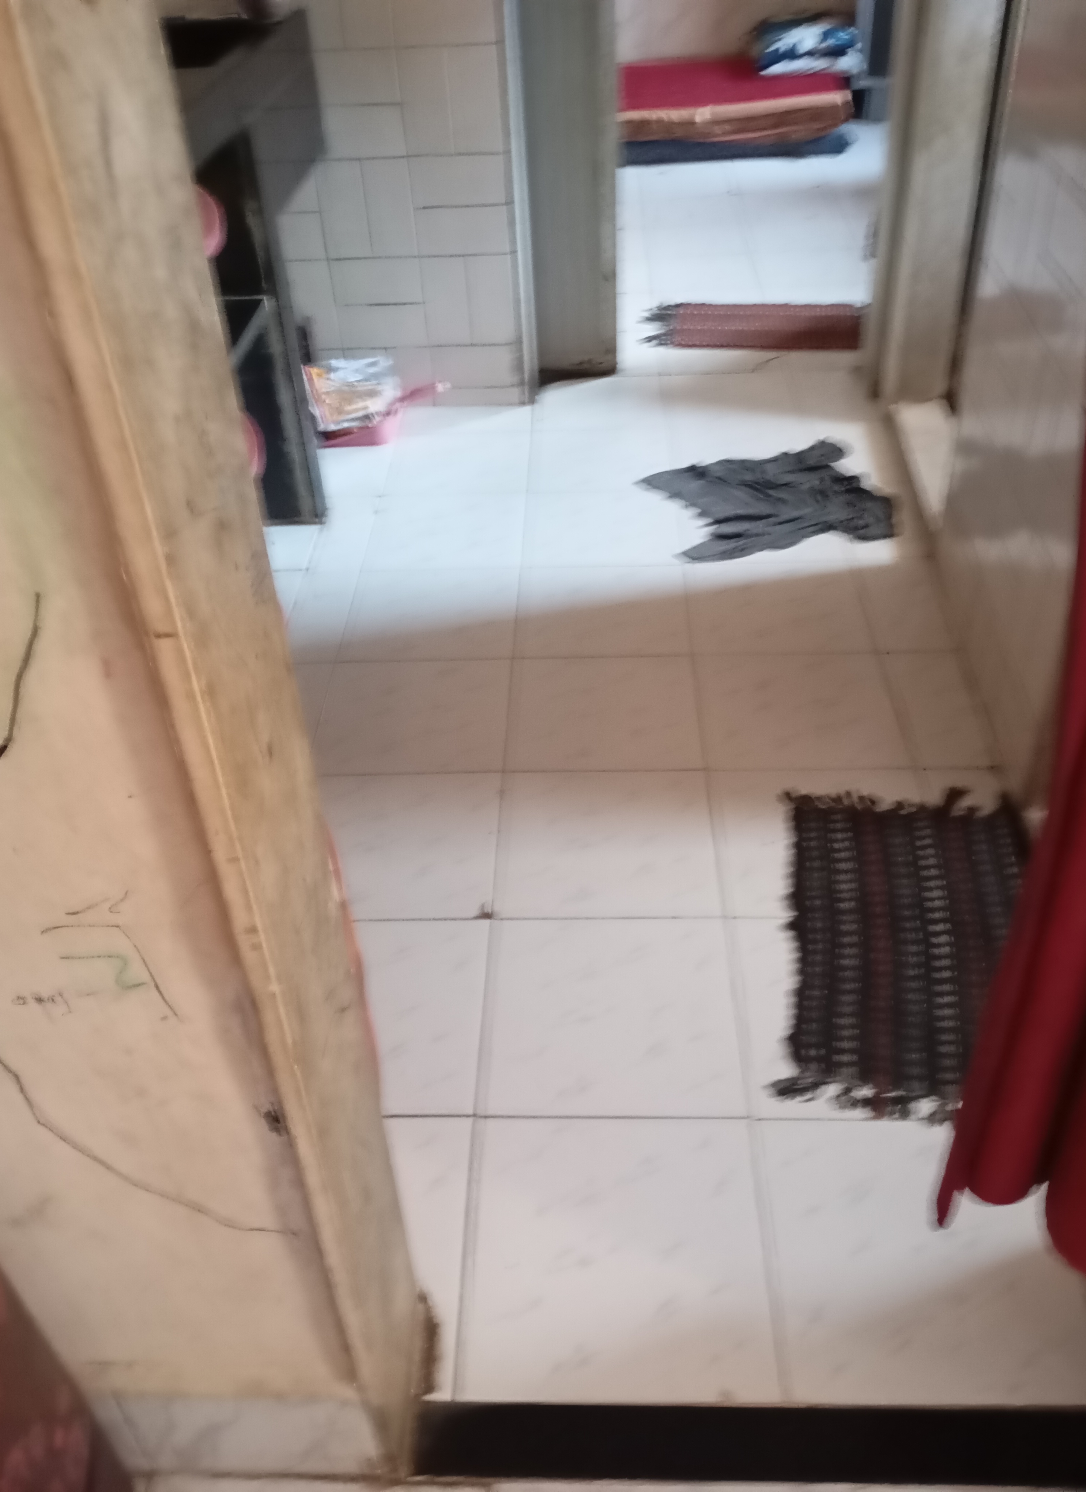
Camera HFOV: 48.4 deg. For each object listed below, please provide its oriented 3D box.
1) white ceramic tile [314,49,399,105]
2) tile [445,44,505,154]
[{"bbox_3d":[-0.390,-1.353,2.448,0.202,0.101,0.010,0,39,4],"label":"white ceramic tile"},{"bbox_3d":[-0.134,-1.318,2.468,0.099,0.200,0.010,-1,39,3],"label":"tile"}]

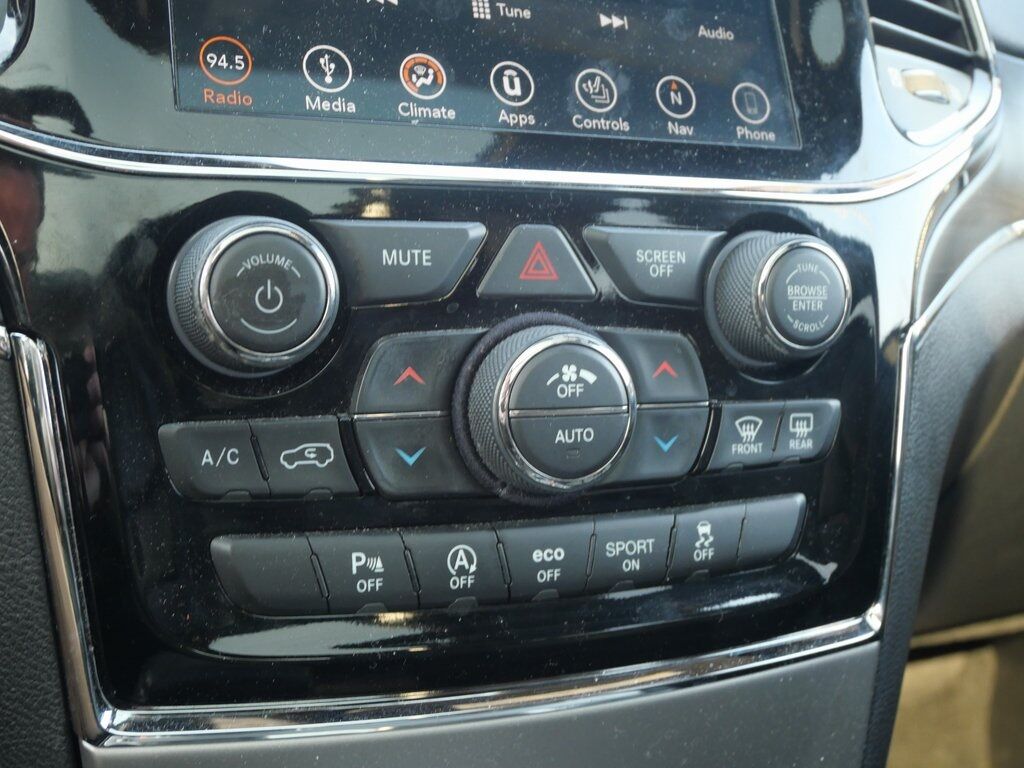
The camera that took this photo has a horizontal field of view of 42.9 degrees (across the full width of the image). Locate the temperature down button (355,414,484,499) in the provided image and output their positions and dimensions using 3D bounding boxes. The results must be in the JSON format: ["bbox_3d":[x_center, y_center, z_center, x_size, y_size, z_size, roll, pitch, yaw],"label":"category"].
[{"bbox_3d":[-0.022,0.017,0.311,0.035,0.020,0.008,-1,4,-25],"label":"temperature down button"}]

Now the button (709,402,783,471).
[{"bbox_3d":[0.061,0.013,0.347,0.026,0.018,0.007,-2,-1,-25],"label":"button"}]

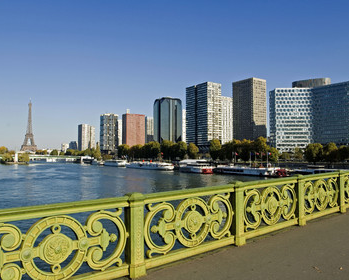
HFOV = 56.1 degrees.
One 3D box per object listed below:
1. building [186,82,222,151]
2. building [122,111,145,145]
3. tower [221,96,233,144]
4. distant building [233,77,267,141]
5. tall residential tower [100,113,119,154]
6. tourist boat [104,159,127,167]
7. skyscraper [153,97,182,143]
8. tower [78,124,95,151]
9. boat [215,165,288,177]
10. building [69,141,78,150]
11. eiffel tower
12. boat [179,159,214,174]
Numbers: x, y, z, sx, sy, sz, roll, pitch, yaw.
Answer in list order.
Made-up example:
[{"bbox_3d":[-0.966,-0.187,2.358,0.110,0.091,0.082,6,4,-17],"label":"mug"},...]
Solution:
[{"bbox_3d":[38.800,-22.560,432.550,24.000,98.000,43.000,2,-3,-35],"label":"building"},{"bbox_3d":[-92.500,-7.700,746.200,45.000,98.000,22.000,2,-3,-35],"label":"building"},{"bbox_3d":[84.000,-17.870,531.440,24.000,98.000,30.000,2,-3,-35],"label":"tower"},{"bbox_3d":[93.300,-23.880,404.580,24.000,98.000,33.500,2,-3,-35],"label":"distant building"},{"bbox_3d":[-151.000,-7.730,756.210,31.000,99.000,31.000,2,-3,-35],"label":"tall residential tower"},{"bbox_3d":[-64.000,25.990,354.170,8.500,6.000,36.000,2,-3,-35],"label":"tourist boat"},{"bbox_3d":[-9.500,-17.160,546.420,33.000,98.000,35.000,2,-3,-35],"label":"skyscraper"},{"bbox_3d":[-267.000,4.370,1000.910,40.000,98.000,27.000,3,-4,-43],"label":"tower"},{"bbox_3d":[44.400,18.710,198.340,8.500,5.800,50.000,2,-3,-35],"label":"boat"},{"bbox_3d":[-386.000,35.670,1249.710,28.000,59.000,28.000,2,-3,-35],"label":"building"},{"bbox_3d":[-773.000,-73.490,1745.430,125.000,324.000,125.000,2,-3,-29],"label":"eiffel tower"},{"bbox_3d":[15.300,19.060,233.360,8.500,8.400,31.000,2,-3,-35],"label":"boat"}]

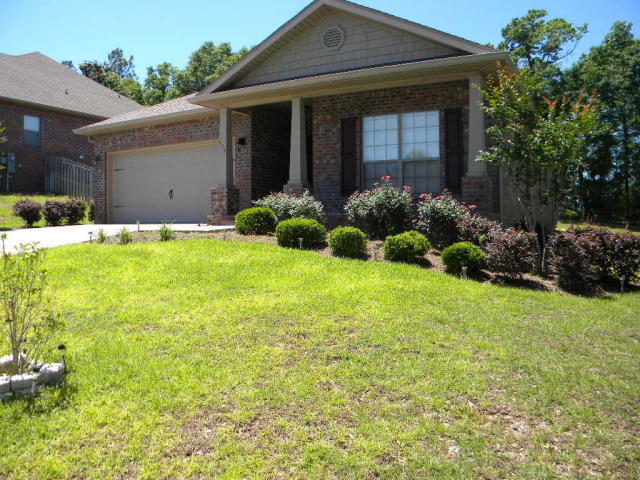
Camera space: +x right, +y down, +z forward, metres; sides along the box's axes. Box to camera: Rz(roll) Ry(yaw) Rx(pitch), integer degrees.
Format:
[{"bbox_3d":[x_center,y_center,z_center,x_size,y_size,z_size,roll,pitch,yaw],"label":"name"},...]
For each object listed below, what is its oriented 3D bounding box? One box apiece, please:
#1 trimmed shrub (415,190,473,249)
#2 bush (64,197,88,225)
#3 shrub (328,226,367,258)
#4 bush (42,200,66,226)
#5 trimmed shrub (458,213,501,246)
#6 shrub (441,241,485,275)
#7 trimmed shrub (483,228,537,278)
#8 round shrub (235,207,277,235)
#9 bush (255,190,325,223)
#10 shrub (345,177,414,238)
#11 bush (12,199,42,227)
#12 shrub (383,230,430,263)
[{"bbox_3d":[1.994,-0.328,8.290,0.942,0.929,0.950,0,2,0],"label":"trimmed shrub"},{"bbox_3d":[-7.149,-0.857,15.200,0.720,0.820,0.700,0,2,0],"label":"bush"},{"bbox_3d":[0.429,0.039,8.080,0.581,0.499,0.580,0,2,0],"label":"shrub"},{"bbox_3d":[-7.539,-0.752,14.700,0.700,0.750,0.700,0,2,0],"label":"bush"},{"bbox_3d":[2.542,-0.120,8.250,0.760,0.660,0.740,0,2,0],"label":"trimmed shrub"},{"bbox_3d":[1.990,0.244,7.230,0.602,0.475,0.600,0,2,0],"label":"shrub"},{"bbox_3d":[2.631,0.186,7.150,0.730,0.700,0.700,0,2,0],"label":"trimmed shrub"},{"bbox_3d":[-1.271,-0.384,10.200,0.830,0.560,0.800,0,2,0],"label":"round shrub"},{"bbox_3d":[-0.552,-0.552,9.680,1.319,0.748,1.100,0,2,0],"label":"bush"},{"bbox_3d":[0.999,-0.546,8.840,1.138,1.076,1.050,0,2,0],"label":"shrub"},{"bbox_3d":[-8.079,-0.753,14.300,0.740,0.787,0.750,-1,2,-29],"label":"bush"},{"bbox_3d":[1.320,0.099,7.900,0.740,0.500,0.700,0,2,0],"label":"shrub"}]

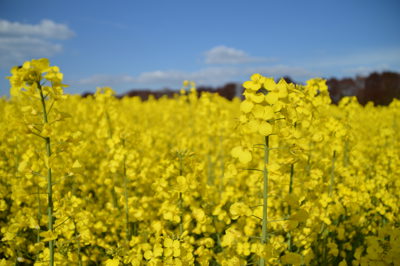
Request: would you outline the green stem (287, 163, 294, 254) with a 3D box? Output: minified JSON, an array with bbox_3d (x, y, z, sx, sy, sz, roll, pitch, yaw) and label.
[{"bbox_3d":[0.145,0.119,0.480,0.006,0.150,0.006,1,6,0],"label":"green stem"}]

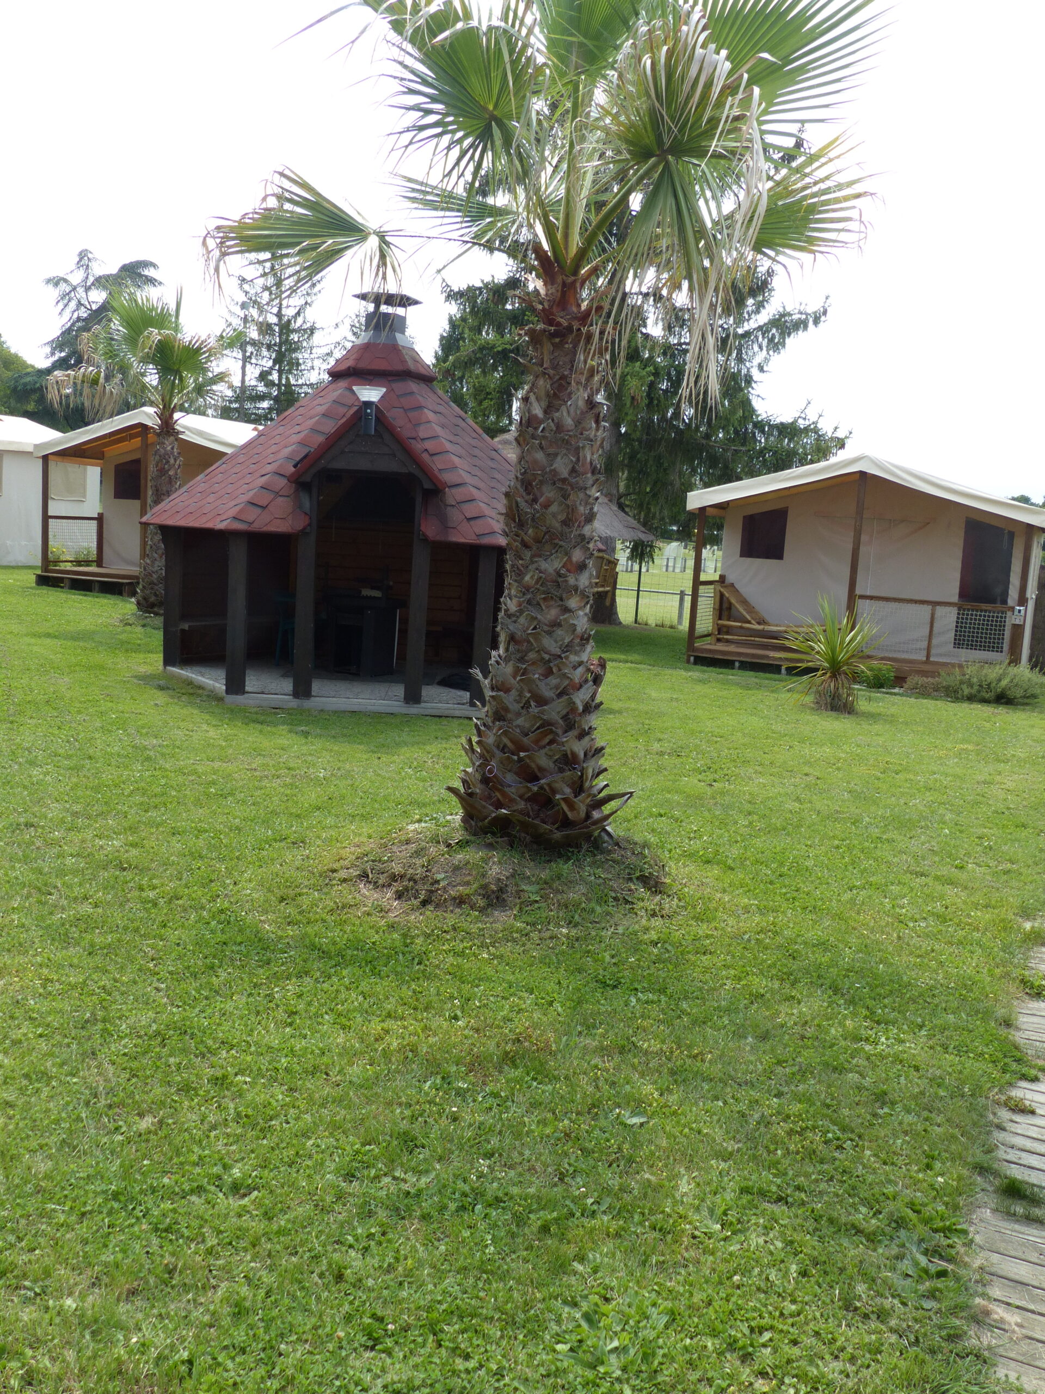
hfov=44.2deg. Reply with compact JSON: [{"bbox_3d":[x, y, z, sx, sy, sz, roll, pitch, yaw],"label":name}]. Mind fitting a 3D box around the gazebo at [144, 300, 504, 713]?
[{"bbox_3d":[-1.292,-1.790,11.474,4.150,3.430,3.850,3,8,-4],"label":"gazebo"}]

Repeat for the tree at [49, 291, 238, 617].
[{"bbox_3d":[-5.220,-3.325,17.744,2.500,4.300,2.500,3,8,0],"label":"tree"}]

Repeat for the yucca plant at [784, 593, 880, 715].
[{"bbox_3d":[3.136,-0.396,12.860,0.950,1.130,0.950,3,8,0],"label":"yucca plant"}]

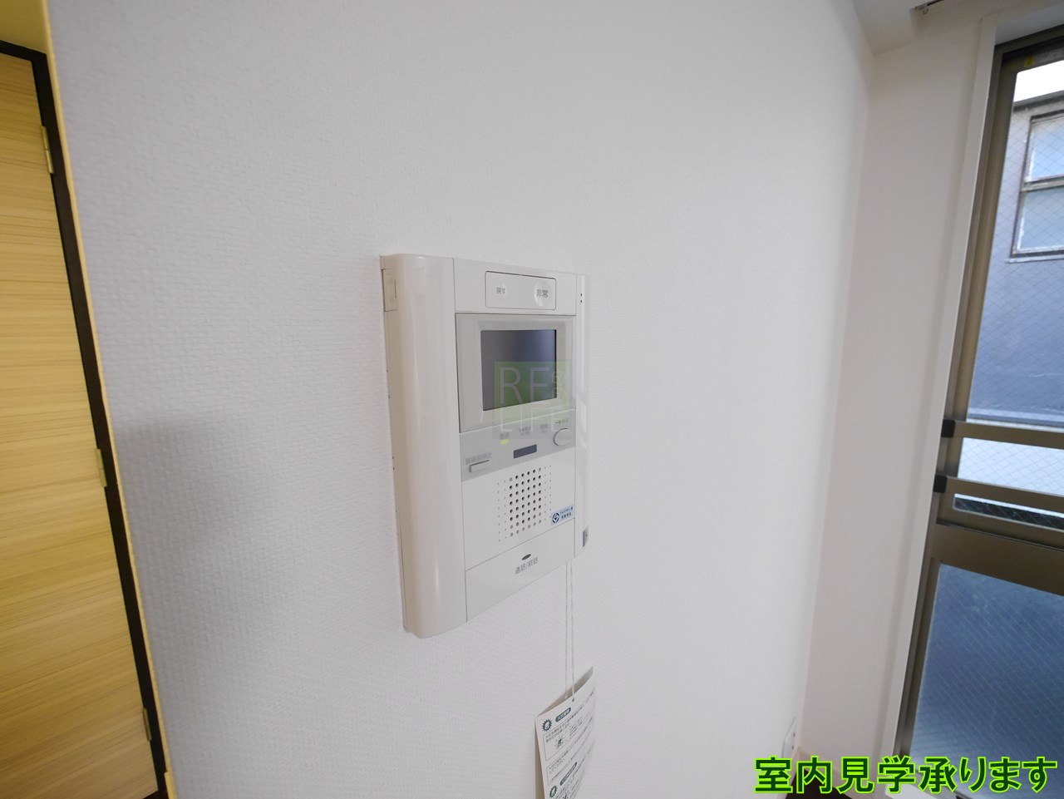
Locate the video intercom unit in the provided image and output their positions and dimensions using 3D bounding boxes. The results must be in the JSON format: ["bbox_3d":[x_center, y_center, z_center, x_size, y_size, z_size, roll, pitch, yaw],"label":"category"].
[{"bbox_3d":[-0.013,0.026,0.318,0.180,0.236,0.023,-10,13,-44],"label":"video intercom unit"}]

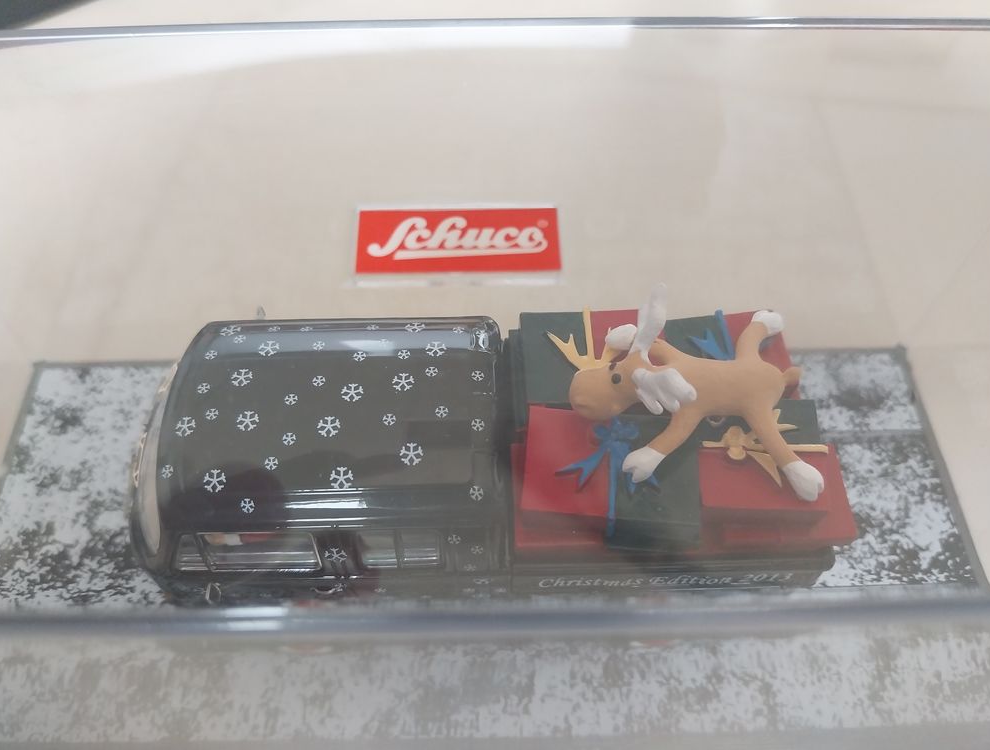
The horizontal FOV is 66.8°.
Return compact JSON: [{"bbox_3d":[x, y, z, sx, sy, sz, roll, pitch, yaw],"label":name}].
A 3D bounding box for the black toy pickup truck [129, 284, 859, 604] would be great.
[{"bbox_3d":[-0.004,0.012,0.117,0.103,0.051,0.047,-1,58,-1],"label":"black toy pickup truck"}]

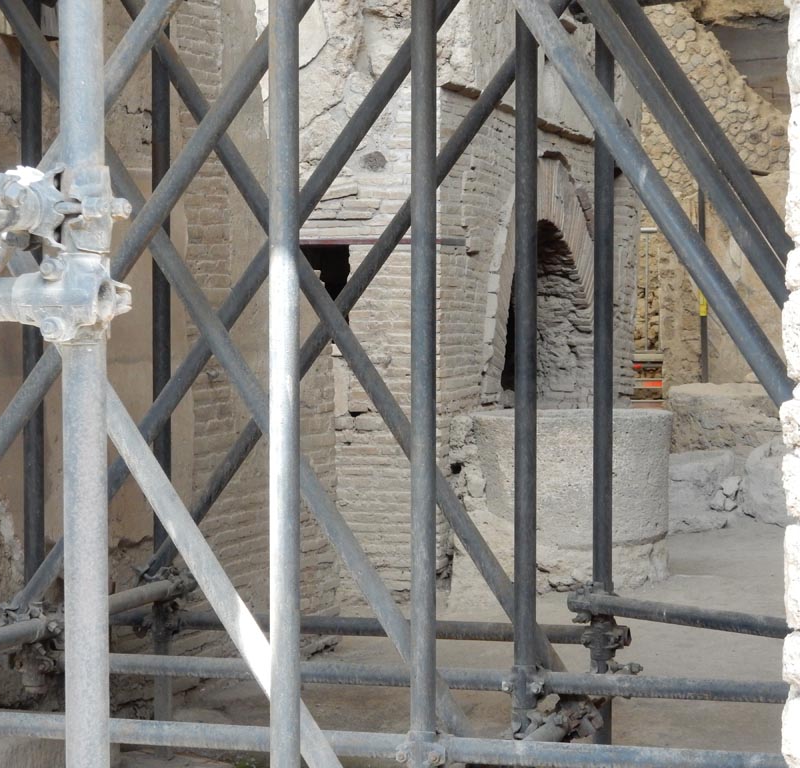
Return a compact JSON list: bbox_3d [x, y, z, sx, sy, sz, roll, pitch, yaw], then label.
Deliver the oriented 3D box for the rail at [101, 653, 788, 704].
[{"bbox_3d":[0.015,0.663,5.644,1.764,0.049,0.049,0,2,20],"label":"rail"}]

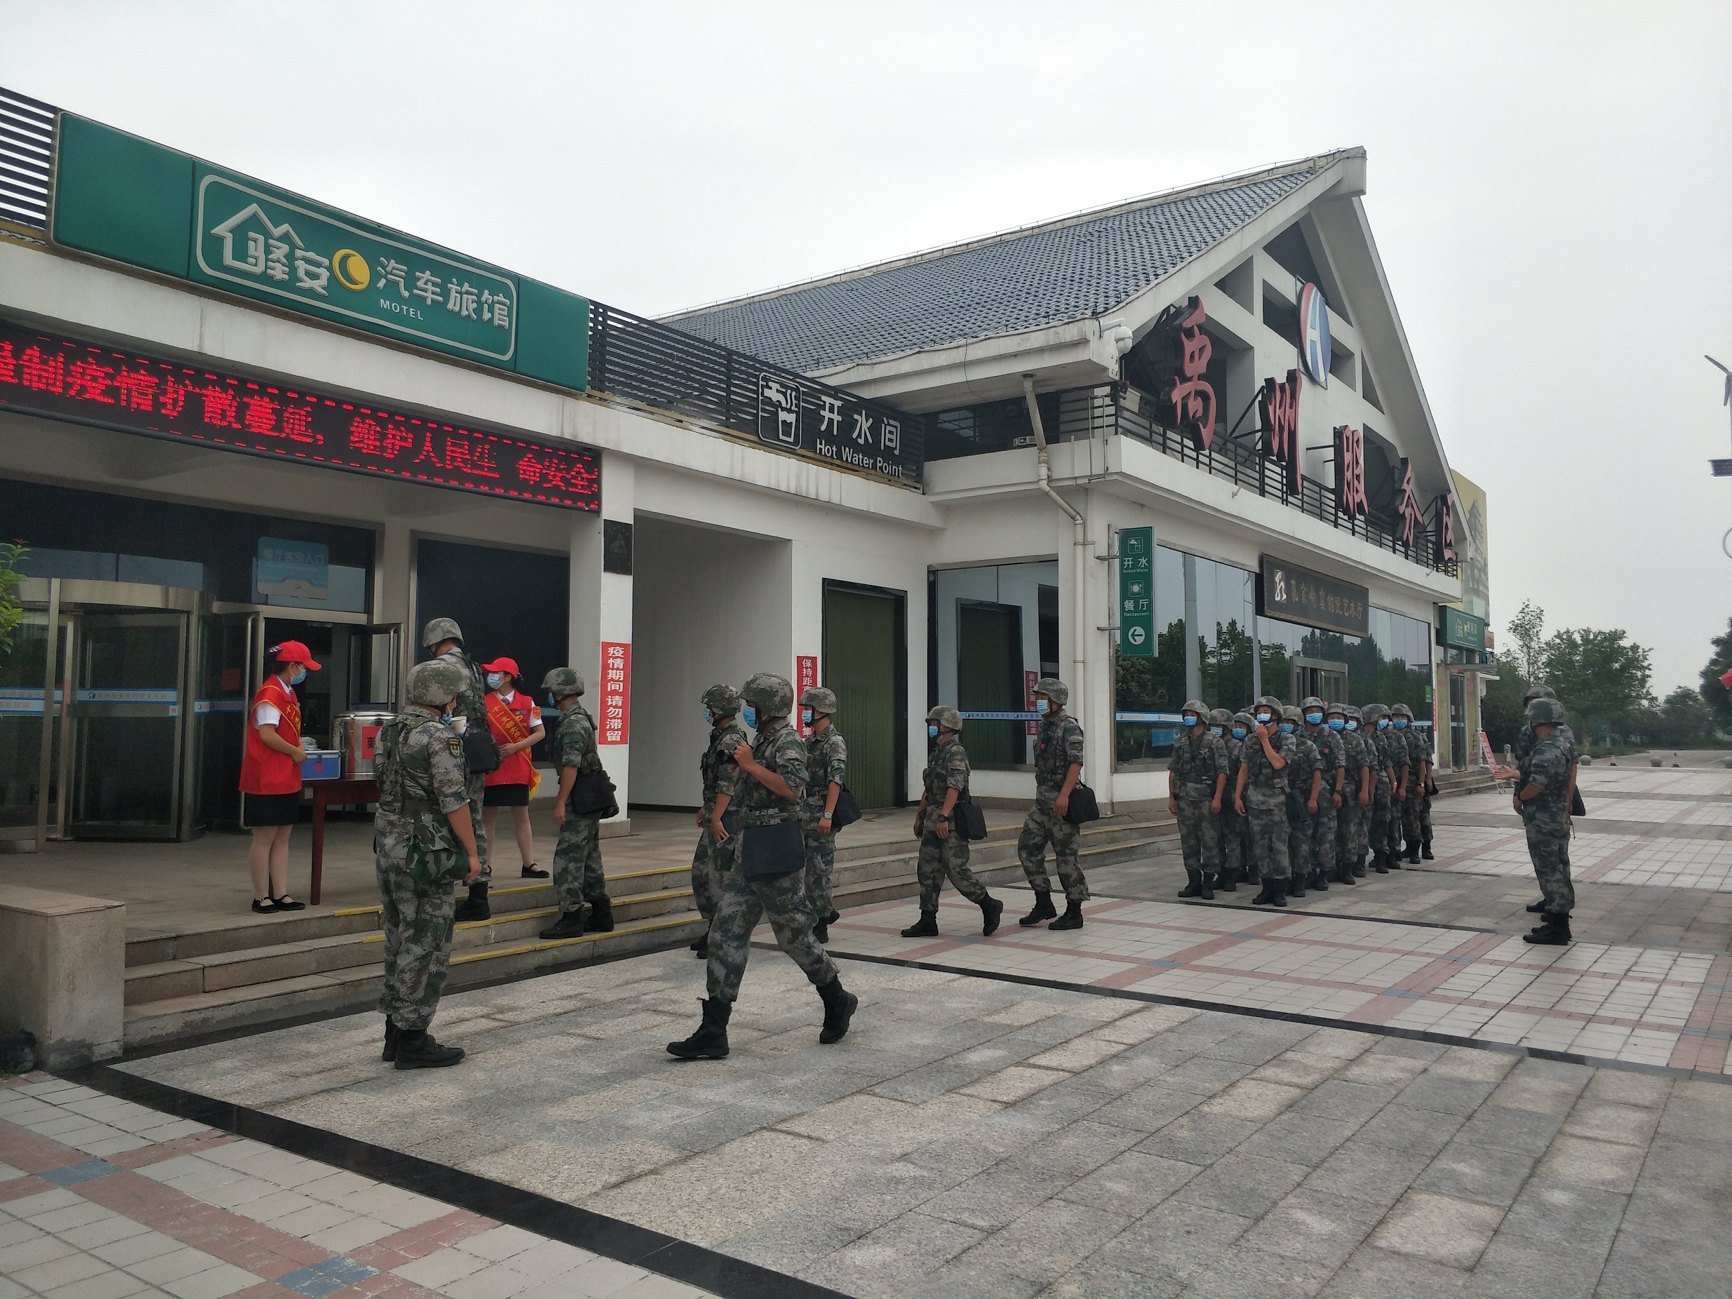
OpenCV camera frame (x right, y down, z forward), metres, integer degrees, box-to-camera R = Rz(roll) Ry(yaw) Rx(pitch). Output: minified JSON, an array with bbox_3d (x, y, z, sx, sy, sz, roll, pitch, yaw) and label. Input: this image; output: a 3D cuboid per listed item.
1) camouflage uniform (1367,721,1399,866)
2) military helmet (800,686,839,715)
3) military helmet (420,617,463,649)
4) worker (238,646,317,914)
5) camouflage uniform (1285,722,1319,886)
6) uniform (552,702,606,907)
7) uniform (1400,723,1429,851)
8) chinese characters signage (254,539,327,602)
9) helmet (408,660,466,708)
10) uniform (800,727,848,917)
[{"bbox_3d":[5.398,1.498,13.149,0.500,1.444,0.320,-2,-4,37],"label":"camouflage uniform"},{"bbox_3d":[-0.324,0.357,8.812,0.270,0.190,0.240,2,-3,-22],"label":"military helmet"},{"bbox_3d":[-2.819,-0.112,8.300,0.270,0.205,0.240,-2,-4,30],"label":"military helmet"},{"bbox_3d":[-3.535,0.770,7.530,0.390,1.630,0.430,1,-3,-7],"label":"worker"},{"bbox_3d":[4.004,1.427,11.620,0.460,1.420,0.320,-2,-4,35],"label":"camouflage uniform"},{"bbox_3d":[-1.877,1.030,8.164,0.330,1.361,0.480,0,-3,5],"label":"uniform"},{"bbox_3d":[6.147,1.519,14.134,0.500,1.400,0.320,-2,-4,37],"label":"uniform"},{"bbox_3d":[-5.890,-0.829,12.890,0.030,0.565,0.760,-2,-4,37],"label":"chinese characters signage"},{"bbox_3d":[-1.968,0.152,5.740,0.270,0.215,0.240,3,-4,-40],"label":"helmet"},{"bbox_3d":[-0.286,1.222,8.812,0.320,1.383,0.470,2,-3,-22],"label":"uniform"}]

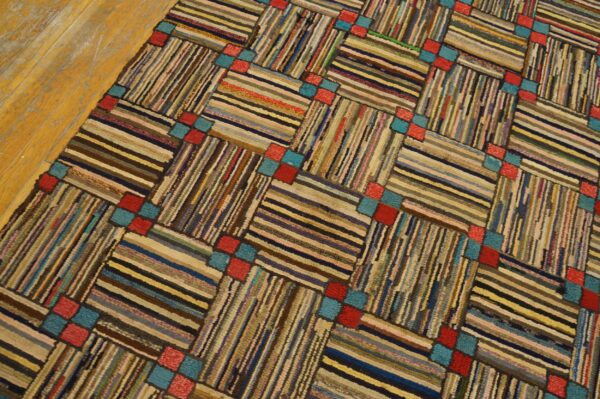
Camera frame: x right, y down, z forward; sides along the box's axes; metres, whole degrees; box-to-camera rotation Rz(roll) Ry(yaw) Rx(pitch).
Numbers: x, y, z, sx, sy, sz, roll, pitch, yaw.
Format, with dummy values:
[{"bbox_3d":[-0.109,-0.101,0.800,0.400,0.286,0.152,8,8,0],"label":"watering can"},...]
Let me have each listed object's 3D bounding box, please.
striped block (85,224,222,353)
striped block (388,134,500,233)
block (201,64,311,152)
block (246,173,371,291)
[{"bbox_3d":[-0.309,0.190,1.005,0.244,0.012,0.254,23,65,5],"label":"striped block"},{"bbox_3d":[0.362,-0.045,1.181,0.262,0.012,0.255,23,65,5],"label":"striped block"},{"bbox_3d":[-0.109,-0.241,1.223,0.242,0.012,0.250,23,65,5],"label":"block"},{"bbox_3d":[0.022,0.071,1.093,0.263,0.012,0.268,23,65,5],"label":"block"}]

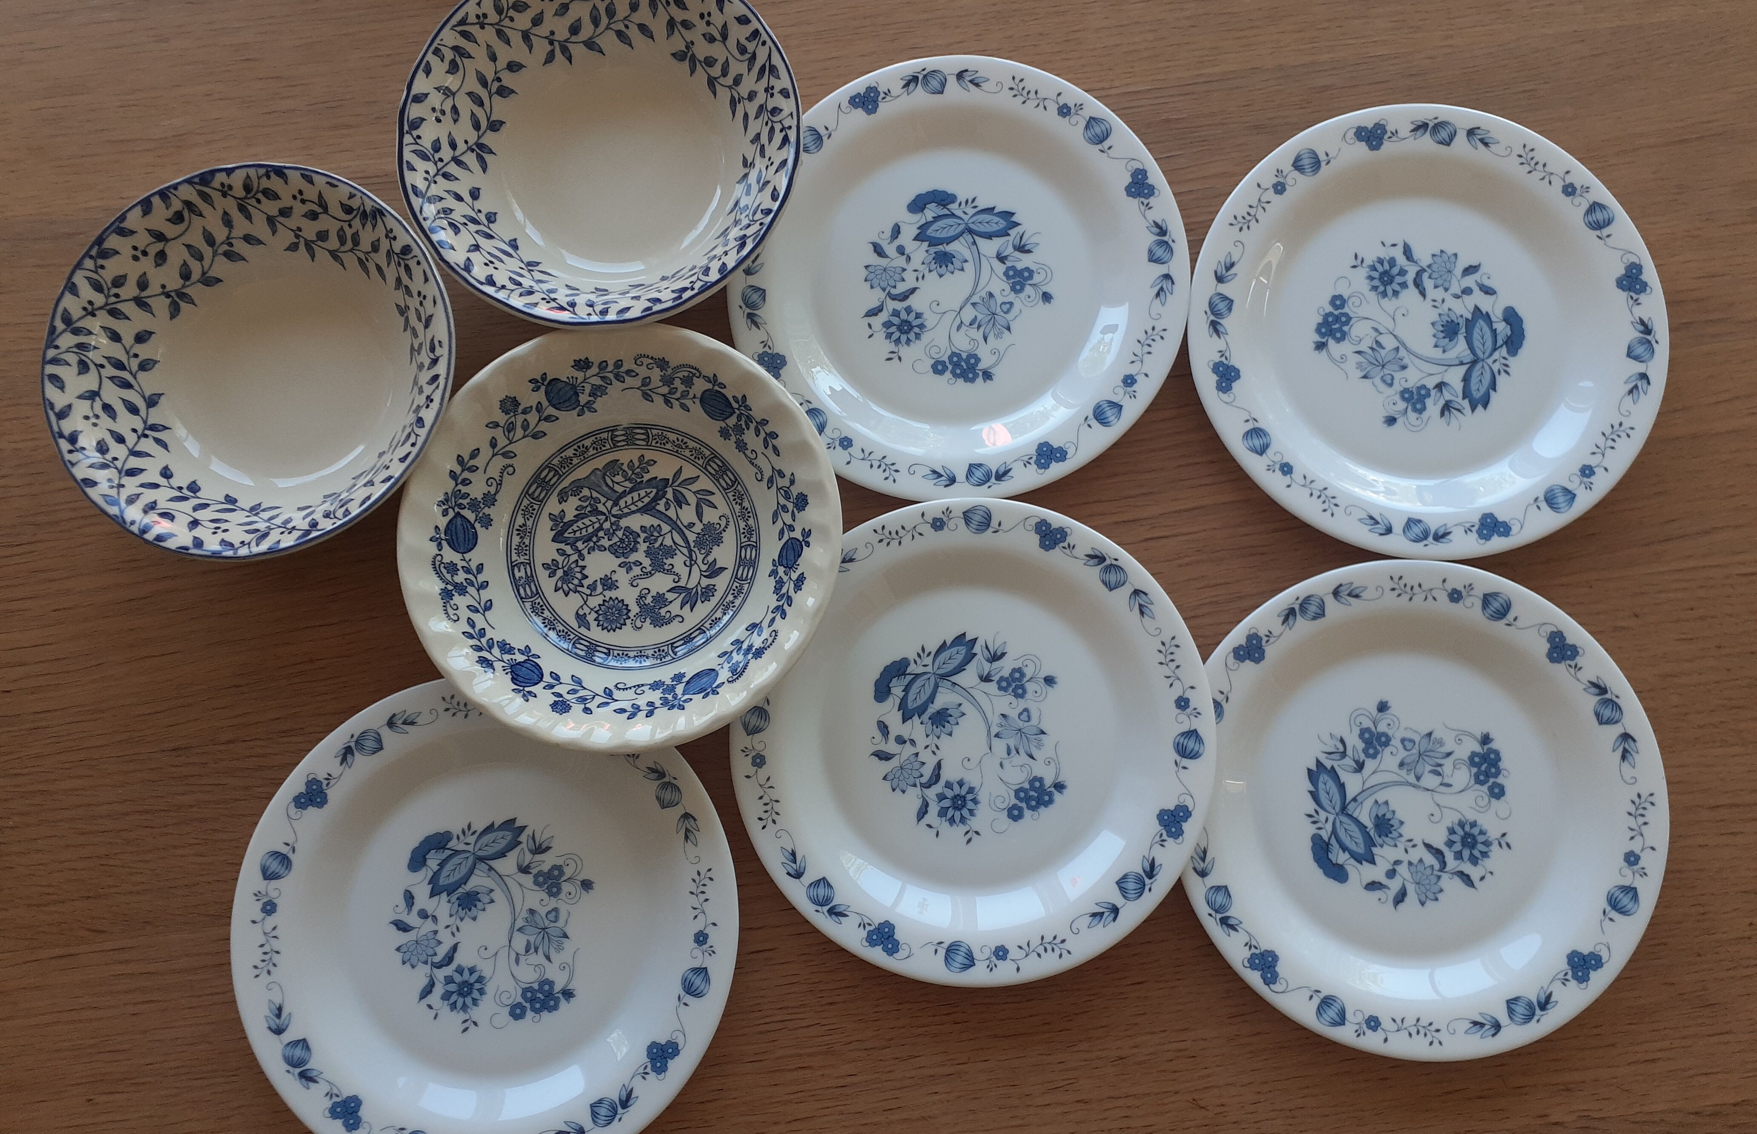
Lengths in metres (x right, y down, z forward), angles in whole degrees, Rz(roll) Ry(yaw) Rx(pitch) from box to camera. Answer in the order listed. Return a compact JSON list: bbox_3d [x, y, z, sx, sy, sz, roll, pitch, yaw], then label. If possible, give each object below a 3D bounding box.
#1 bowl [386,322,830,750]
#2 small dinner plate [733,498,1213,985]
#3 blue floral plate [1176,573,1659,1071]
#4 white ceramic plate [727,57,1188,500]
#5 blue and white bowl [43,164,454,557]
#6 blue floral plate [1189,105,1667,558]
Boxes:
[{"bbox_3d":[-0.099,-0.010,0.544,0.170,0.042,0.170,0,81,0],"label":"bowl"},{"bbox_3d":[0.037,0.067,0.540,0.193,0.021,0.193,0,81,0],"label":"small dinner plate"},{"bbox_3d":[0.208,0.092,0.538,0.193,0.021,0.193,0,81,0],"label":"blue floral plate"},{"bbox_3d":[0.032,-0.119,0.571,0.193,0.021,0.193,0,81,0],"label":"white ceramic plate"},{"bbox_3d":[-0.242,-0.078,0.550,0.157,0.052,0.157,0,81,0],"label":"blue and white bowl"},{"bbox_3d":[0.224,-0.097,0.567,0.193,0.021,0.193,0,81,0],"label":"blue floral plate"}]

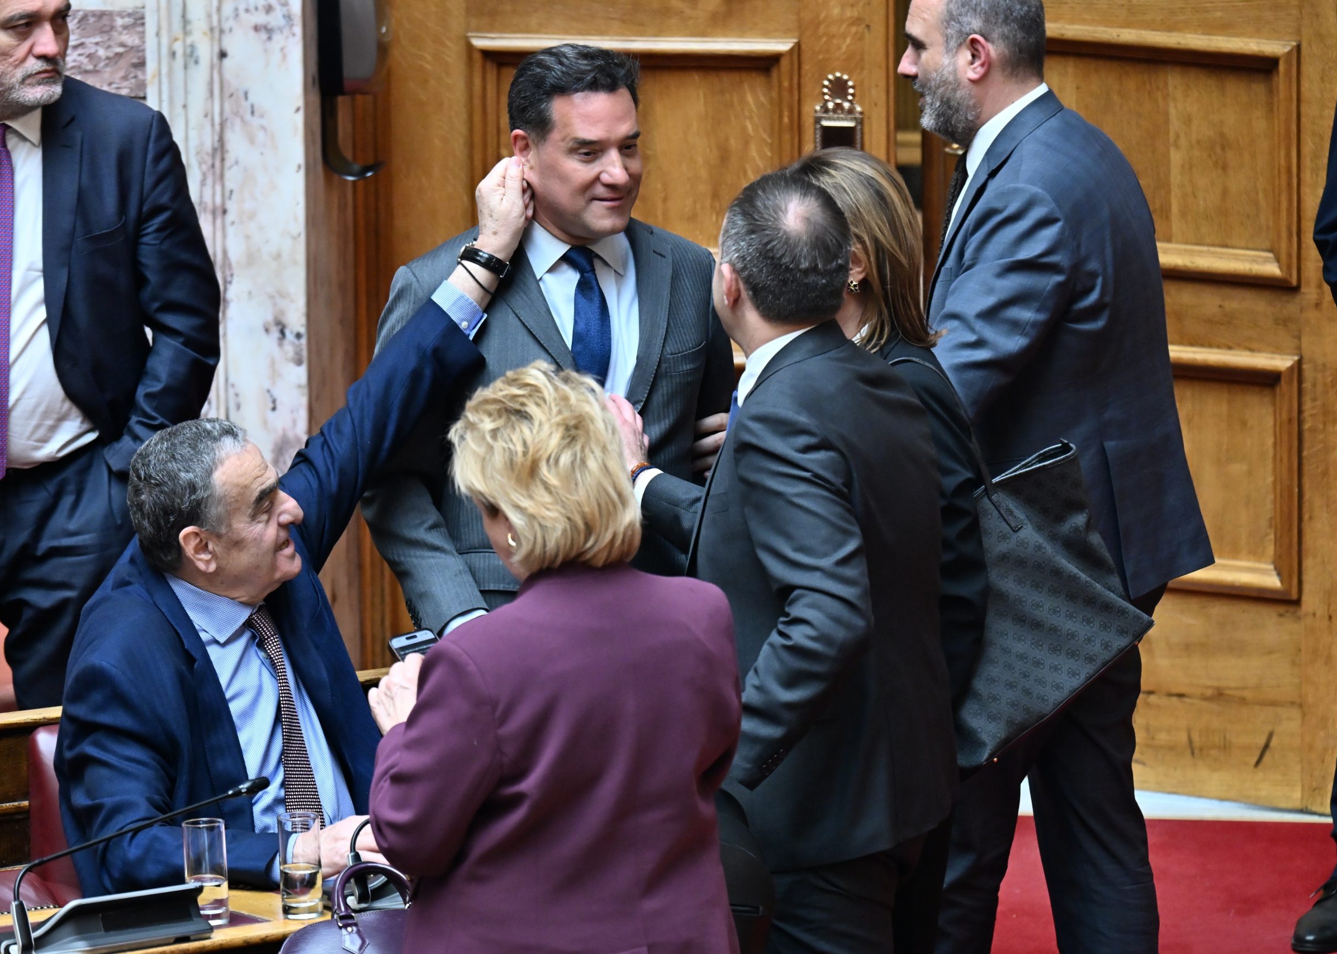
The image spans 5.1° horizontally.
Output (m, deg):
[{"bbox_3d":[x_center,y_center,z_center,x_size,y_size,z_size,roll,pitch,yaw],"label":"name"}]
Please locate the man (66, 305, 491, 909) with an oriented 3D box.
[{"bbox_3d":[-0.498,0.280,20.762,0.880,0.860,0.540,-13,19,-40],"label":"man"}]

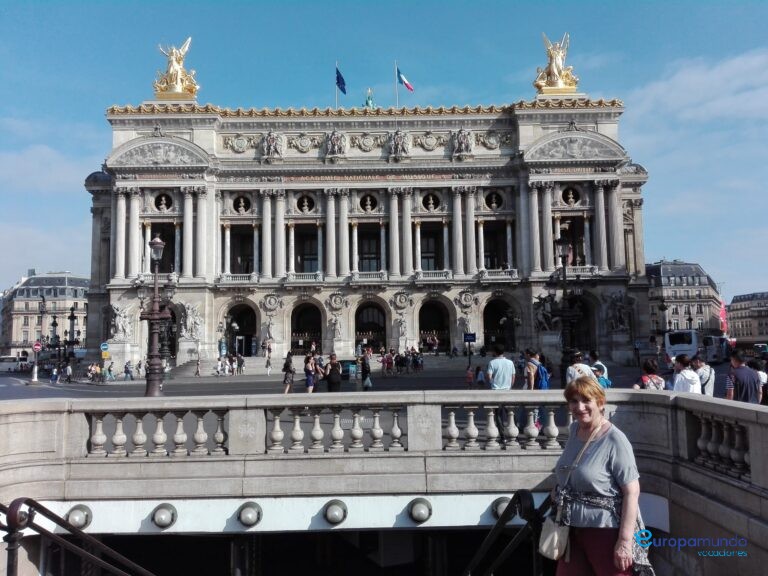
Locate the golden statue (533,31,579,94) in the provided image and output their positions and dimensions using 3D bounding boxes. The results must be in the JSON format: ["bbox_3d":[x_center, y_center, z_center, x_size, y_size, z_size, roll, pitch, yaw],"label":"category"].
[{"bbox_3d":[20.131,-26.161,69.802,4.800,7.300,3.600,-1,-5,-2],"label":"golden statue"}]

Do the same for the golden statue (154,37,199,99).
[{"bbox_3d":[-25.322,-26.832,73.011,5.650,8.050,3.600,-1,-4,-1],"label":"golden statue"}]

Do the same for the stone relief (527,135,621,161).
[{"bbox_3d":[22.305,-16.542,70.507,11.171,3.160,0.700,-1,-6,-2],"label":"stone relief"}]

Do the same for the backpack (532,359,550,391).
[{"bbox_3d":[3.180,1.751,11.969,0.240,0.540,0.330,-7,-9,41],"label":"backpack"}]

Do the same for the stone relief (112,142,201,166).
[{"bbox_3d":[-24.359,-14.373,64.490,9.620,2.650,0.600,-1,-5,-2],"label":"stone relief"}]

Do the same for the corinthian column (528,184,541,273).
[{"bbox_3d":[17.244,-6.823,68.403,1.490,10.150,1.400,-1,-4,-1],"label":"corinthian column"}]

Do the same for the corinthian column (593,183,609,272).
[{"bbox_3d":[24.905,-7.089,68.486,1.380,10.691,1.380,-1,-6,-1],"label":"corinthian column"}]

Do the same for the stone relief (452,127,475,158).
[{"bbox_3d":[9.429,-17.362,71.949,2.895,3.849,1.100,-1,-6,-2],"label":"stone relief"}]

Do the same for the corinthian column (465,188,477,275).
[{"bbox_3d":[10.206,-6.691,70.482,1.477,10.525,1.477,-1,-6,-2],"label":"corinthian column"}]

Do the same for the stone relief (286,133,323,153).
[{"bbox_3d":[-9.453,-17.300,71.222,4.275,2.462,0.500,-1,-6,-1],"label":"stone relief"}]

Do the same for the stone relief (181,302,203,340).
[{"bbox_3d":[-21.149,3.707,65.896,2.580,4.340,1.600,-1,-4,-1],"label":"stone relief"}]

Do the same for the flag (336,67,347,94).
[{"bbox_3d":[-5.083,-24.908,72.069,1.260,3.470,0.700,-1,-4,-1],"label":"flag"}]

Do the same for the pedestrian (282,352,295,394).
[{"bbox_3d":[-3.505,3.206,22.105,0.480,1.680,0.460,0,-7,-6],"label":"pedestrian"}]

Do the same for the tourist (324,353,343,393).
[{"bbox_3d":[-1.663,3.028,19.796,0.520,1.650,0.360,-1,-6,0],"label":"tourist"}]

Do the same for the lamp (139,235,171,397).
[{"bbox_3d":[-8.543,1.088,22.396,1.350,6.320,1.000,-1,-4,-1],"label":"lamp"}]

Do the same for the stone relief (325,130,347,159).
[{"bbox_3d":[-5.419,-16.035,66.933,2.340,3.100,0.900,-1,-5,-2],"label":"stone relief"}]

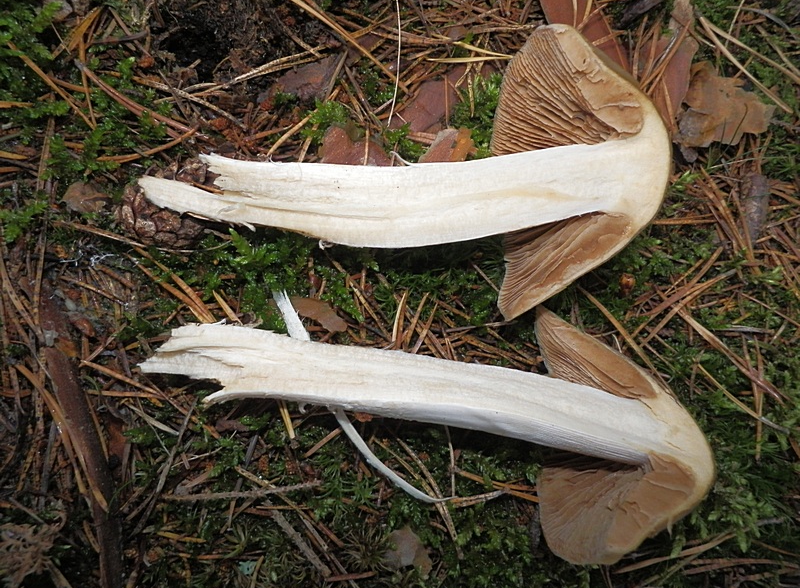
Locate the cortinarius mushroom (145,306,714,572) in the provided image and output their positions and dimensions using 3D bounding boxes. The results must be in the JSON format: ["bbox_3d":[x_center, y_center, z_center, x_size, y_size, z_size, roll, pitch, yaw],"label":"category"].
[{"bbox_3d":[0.008,0.046,0.218,0.209,0.043,0.087,9,75,2],"label":"cortinarius mushroom"}]

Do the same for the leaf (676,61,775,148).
[{"bbox_3d":[0.146,-0.081,0.248,0.039,0.010,0.046,20,76,5],"label":"leaf"}]

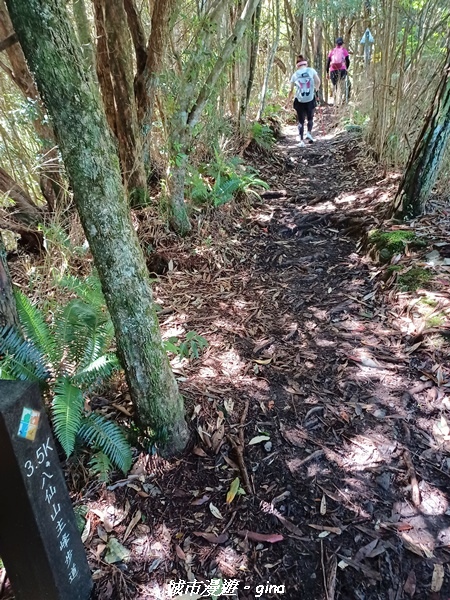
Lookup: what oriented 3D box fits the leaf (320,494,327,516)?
[{"bbox_3d":[0.369,0.768,1.621,0.021,0.015,0.096,5,28,13],"label":"leaf"}]

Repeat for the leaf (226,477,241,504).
[{"bbox_3d":[0.033,0.743,1.691,0.034,0.015,0.133,8,29,19],"label":"leaf"}]

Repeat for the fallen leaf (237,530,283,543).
[{"bbox_3d":[0.118,0.796,1.454,0.160,0.018,0.032,2,28,8],"label":"fallen leaf"}]

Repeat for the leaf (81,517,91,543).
[{"bbox_3d":[-0.499,0.829,1.559,0.023,0.015,0.091,0,28,4],"label":"leaf"}]

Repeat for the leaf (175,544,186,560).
[{"bbox_3d":[-0.149,0.829,1.423,0.021,0.010,0.065,-20,33,-29],"label":"leaf"}]

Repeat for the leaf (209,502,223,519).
[{"bbox_3d":[-0.031,0.757,1.549,0.023,0.010,0.080,-20,33,-30],"label":"leaf"}]

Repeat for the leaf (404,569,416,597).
[{"bbox_3d":[0.591,0.892,1.367,0.030,0.015,0.095,11,30,23],"label":"leaf"}]

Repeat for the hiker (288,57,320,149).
[{"bbox_3d":[1.521,-3.800,8.352,0.600,1.600,0.500,2,27,13],"label":"hiker"}]

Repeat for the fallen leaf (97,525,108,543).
[{"bbox_3d":[-0.421,0.805,1.491,0.026,0.012,0.079,-21,33,-31],"label":"fallen leaf"}]

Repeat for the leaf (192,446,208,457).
[{"bbox_3d":[-0.105,0.657,1.865,0.085,0.015,0.033,14,31,28],"label":"leaf"}]

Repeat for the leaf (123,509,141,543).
[{"bbox_3d":[-0.335,0.819,1.569,0.026,0.015,0.136,7,29,16],"label":"leaf"}]

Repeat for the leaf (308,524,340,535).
[{"bbox_3d":[0.340,0.780,1.471,0.109,0.013,0.025,2,28,9],"label":"leaf"}]

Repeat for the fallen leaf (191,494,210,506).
[{"bbox_3d":[-0.092,0.766,1.655,0.085,0.015,0.026,-16,30,-24],"label":"fallen leaf"}]

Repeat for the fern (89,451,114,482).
[{"bbox_3d":[-0.462,0.619,1.620,0.100,0.070,0.120,-6,25,-7],"label":"fern"}]

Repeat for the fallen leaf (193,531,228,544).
[{"bbox_3d":[-0.049,0.831,1.527,0.134,0.015,0.029,5,28,12],"label":"fallen leaf"}]

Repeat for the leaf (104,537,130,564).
[{"bbox_3d":[-0.364,0.831,1.429,0.101,0.018,0.065,19,35,35],"label":"leaf"}]

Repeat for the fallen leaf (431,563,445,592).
[{"bbox_3d":[0.650,0.846,1.322,0.030,0.012,0.092,13,32,27],"label":"fallen leaf"}]

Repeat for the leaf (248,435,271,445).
[{"bbox_3d":[0.146,0.595,1.835,0.096,0.012,0.032,-8,29,-10],"label":"leaf"}]

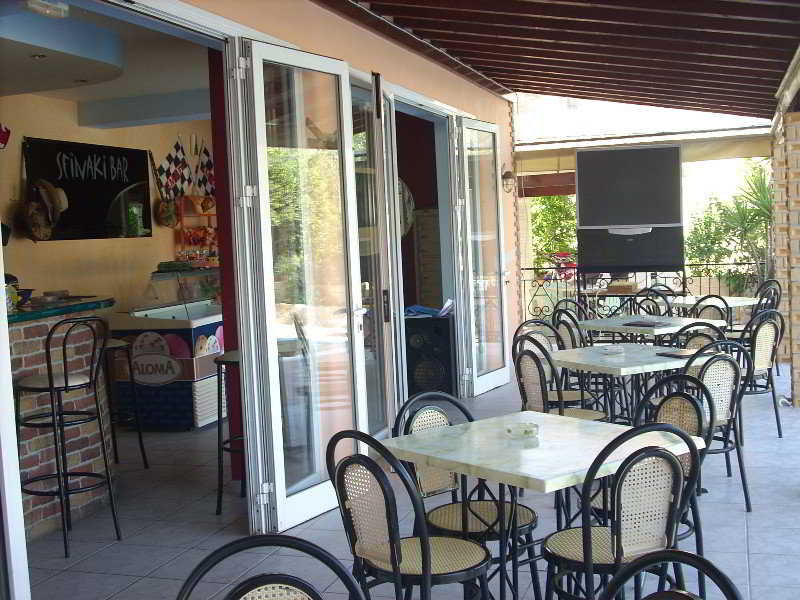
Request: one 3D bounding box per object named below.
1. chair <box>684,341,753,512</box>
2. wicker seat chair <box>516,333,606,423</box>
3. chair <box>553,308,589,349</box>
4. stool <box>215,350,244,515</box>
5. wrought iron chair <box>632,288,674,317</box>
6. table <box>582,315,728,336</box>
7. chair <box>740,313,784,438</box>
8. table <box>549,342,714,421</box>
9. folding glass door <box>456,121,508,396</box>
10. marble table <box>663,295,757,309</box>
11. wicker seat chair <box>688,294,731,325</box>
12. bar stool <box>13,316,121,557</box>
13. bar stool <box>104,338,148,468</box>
[{"bbox_3d":[1.516,0.621,5.418,0.420,0.880,0.500,-4,4,-17],"label":"chair"},{"bbox_3d":[0.916,0.623,5.971,0.500,0.870,0.430,-4,4,-24],"label":"wicker seat chair"},{"bbox_3d":[1.369,0.487,7.540,0.500,0.880,0.420,-4,4,-22],"label":"chair"},{"bbox_3d":[-0.747,0.724,5.799,0.400,0.820,0.400,-1,4,18],"label":"stool"},{"bbox_3d":[2.461,0.325,9.709,0.500,0.870,0.430,-5,4,-32],"label":"wrought iron chair"},{"bbox_3d":[1.775,0.526,7.656,0.790,0.750,0.810,-5,5,-35],"label":"table"},{"bbox_3d":[2.236,0.495,7.165,0.430,0.870,0.500,-5,4,-35],"label":"chair"},{"bbox_3d":[1.253,0.669,5.864,0.790,0.750,0.810,-5,4,-29],"label":"table"},{"bbox_3d":[0.773,-0.405,9.691,0.110,2.420,0.870,0,4,28],"label":"folding glass door"},{"bbox_3d":[2.881,0.369,9.790,0.800,0.740,0.780,-5,4,-34],"label":"marble table"},{"bbox_3d":[2.212,0.416,8.021,0.500,0.880,0.420,-5,4,-31],"label":"wicker seat chair"},{"bbox_3d":[-1.664,0.652,5.225,0.420,1.110,0.390,0,4,34],"label":"bar stool"},{"bbox_3d":[-1.919,0.702,6.957,0.380,0.830,0.410,0,5,38],"label":"bar stool"}]

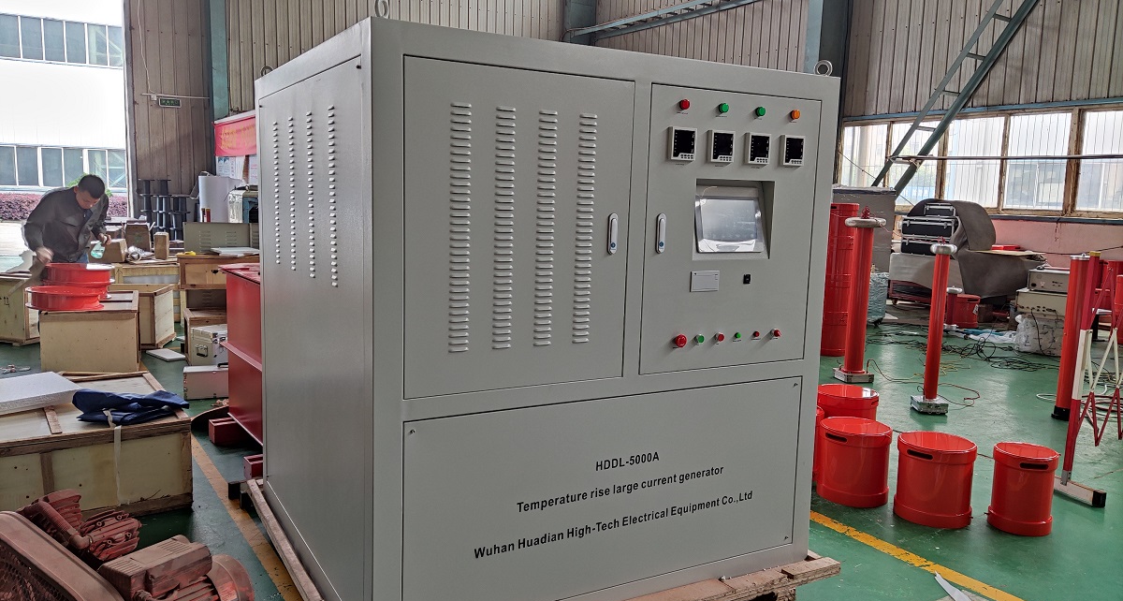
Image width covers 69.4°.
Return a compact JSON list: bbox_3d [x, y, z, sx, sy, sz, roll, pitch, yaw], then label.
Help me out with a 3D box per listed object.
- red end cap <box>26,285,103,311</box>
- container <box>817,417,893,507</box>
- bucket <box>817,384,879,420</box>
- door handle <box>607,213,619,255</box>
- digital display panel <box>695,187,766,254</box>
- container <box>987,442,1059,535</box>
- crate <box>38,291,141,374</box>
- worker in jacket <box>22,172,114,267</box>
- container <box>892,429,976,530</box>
[{"bbox_3d":[-3.528,-0.018,5.772,0.474,0.115,0.474,-2,9,-27],"label":"red end cap"},{"bbox_3d":[1.455,0.795,4.032,0.338,0.353,0.338,2,8,0],"label":"container"},{"bbox_3d":[1.655,0.705,4.746,0.342,0.353,0.342,2,8,0],"label":"bucket"},{"bbox_3d":[0.148,-0.191,2.320,0.027,0.117,0.022,-3,9,-29],"label":"door handle"},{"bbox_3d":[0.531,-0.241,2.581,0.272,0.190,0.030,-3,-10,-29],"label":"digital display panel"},{"bbox_3d":[2.114,0.859,3.717,0.260,0.352,0.260,-2,9,-27],"label":"container"},{"bbox_3d":[-3.480,0.276,6.074,0.575,0.545,1.020,-2,9,-27],"label":"crate"},{"bbox_3d":[-3.999,-0.270,6.589,0.520,1.470,0.580,6,9,30],"label":"worker in jacket"},{"bbox_3d":[1.754,0.833,3.811,0.338,0.353,0.338,-2,9,-27],"label":"container"}]

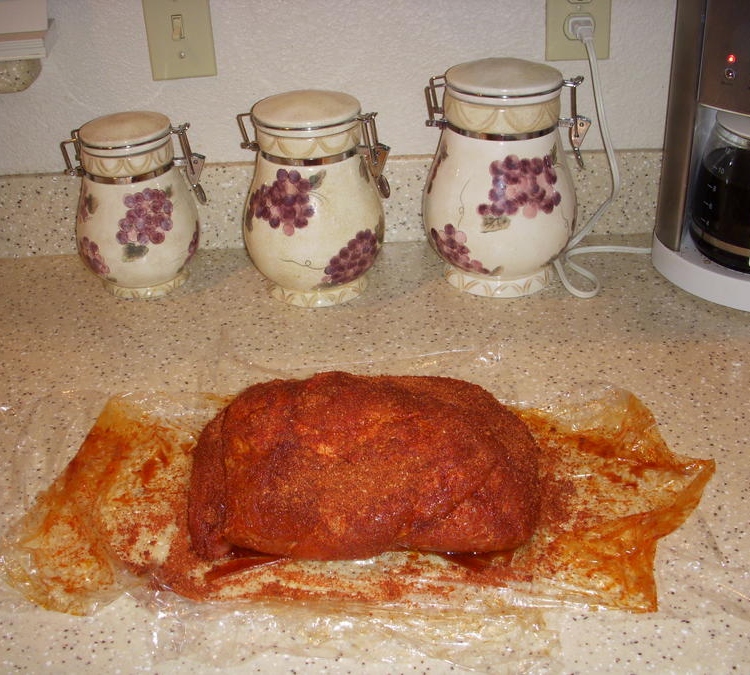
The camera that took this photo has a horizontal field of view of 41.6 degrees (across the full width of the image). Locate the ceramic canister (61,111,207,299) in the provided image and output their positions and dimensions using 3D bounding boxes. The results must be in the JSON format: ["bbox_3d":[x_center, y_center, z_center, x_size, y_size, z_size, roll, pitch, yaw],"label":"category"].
[{"bbox_3d":[-0.246,-0.141,1.033,0.147,0.178,0.131,-7,30,-8],"label":"ceramic canister"}]

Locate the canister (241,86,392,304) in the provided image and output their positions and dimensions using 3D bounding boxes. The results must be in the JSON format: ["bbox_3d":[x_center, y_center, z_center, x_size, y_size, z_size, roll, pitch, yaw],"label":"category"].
[{"bbox_3d":[-0.059,-0.141,0.997,0.154,0.198,0.146,5,30,12],"label":"canister"}]

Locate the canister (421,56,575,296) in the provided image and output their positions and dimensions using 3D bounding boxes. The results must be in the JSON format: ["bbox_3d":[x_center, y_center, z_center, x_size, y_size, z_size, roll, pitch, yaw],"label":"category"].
[{"bbox_3d":[0.131,-0.163,1.000,0.166,0.221,0.159,0,30,5],"label":"canister"}]

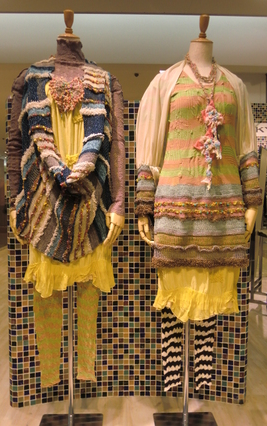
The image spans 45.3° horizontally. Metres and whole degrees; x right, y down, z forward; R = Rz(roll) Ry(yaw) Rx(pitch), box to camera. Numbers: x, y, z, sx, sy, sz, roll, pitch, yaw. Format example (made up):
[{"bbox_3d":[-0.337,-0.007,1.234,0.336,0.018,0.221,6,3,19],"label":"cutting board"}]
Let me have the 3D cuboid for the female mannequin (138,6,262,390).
[{"bbox_3d":[0.279,-0.032,1.370,0.535,1.600,0.320,0,3,-2],"label":"female mannequin"}]

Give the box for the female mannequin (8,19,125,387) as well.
[{"bbox_3d":[-0.291,-0.032,1.370,0.500,1.580,0.320,0,3,-3],"label":"female mannequin"}]

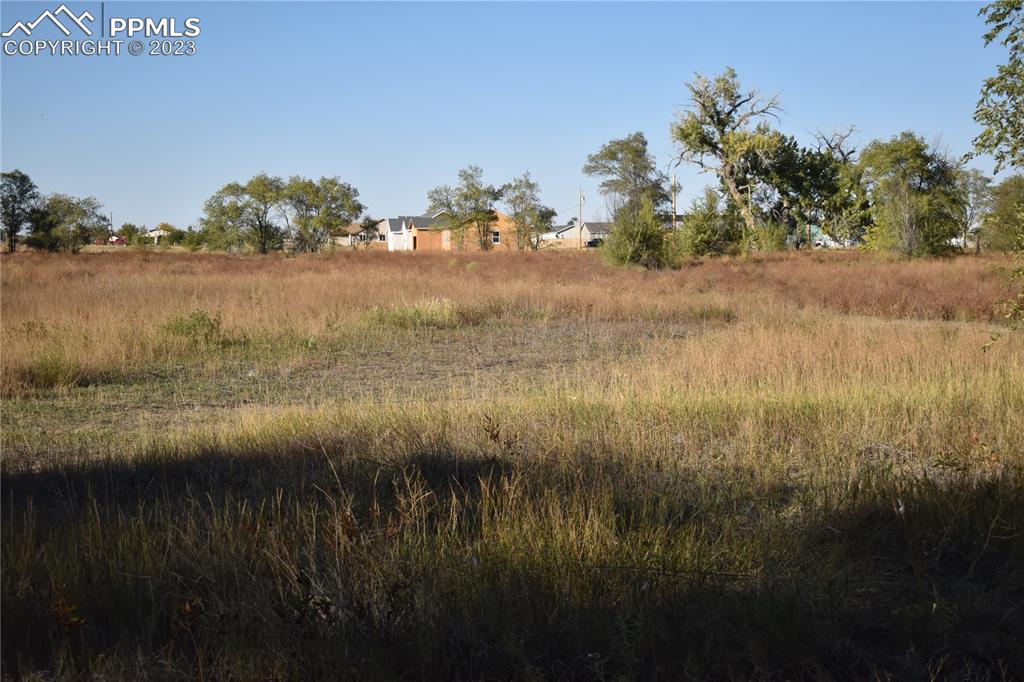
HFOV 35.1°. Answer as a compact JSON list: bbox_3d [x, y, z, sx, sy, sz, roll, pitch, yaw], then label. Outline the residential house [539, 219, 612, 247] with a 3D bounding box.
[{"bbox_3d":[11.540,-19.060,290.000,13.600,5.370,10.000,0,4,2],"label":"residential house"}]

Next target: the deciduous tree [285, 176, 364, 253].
[{"bbox_3d":[-20.250,-13.630,175.000,8.640,8.260,8.210,0,4,0],"label":"deciduous tree"}]

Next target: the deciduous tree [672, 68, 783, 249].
[{"bbox_3d":[21.940,-18.430,165.000,11.200,18.630,10.640,0,4,0],"label":"deciduous tree"}]

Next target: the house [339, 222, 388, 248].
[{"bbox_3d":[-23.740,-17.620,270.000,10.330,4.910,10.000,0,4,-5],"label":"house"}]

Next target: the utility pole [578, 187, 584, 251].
[{"bbox_3d":[10.720,-18.930,250.000,0.500,9.800,0.500,0,4,0],"label":"utility pole"}]

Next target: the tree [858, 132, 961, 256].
[{"bbox_3d":[35.070,-12.880,143.000,9.000,11.030,8.550,0,4,0],"label":"tree"}]

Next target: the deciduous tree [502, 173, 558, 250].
[{"bbox_3d":[2.000,-14.730,185.000,6.160,9.020,6.160,0,4,0],"label":"deciduous tree"}]

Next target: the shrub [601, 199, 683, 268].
[{"bbox_3d":[7.410,-6.100,92.000,4.540,3.970,4.310,0,4,0],"label":"shrub"}]

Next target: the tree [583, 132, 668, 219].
[{"bbox_3d":[9.660,-12.600,138.000,7.320,10.300,6.960,0,4,0],"label":"tree"}]

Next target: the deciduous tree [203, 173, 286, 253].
[{"bbox_3d":[-28.880,-13.850,175.000,9.070,8.690,8.620,0,4,0],"label":"deciduous tree"}]

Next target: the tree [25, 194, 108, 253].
[{"bbox_3d":[-48.100,-12.660,175.000,9.070,6.320,8.160,0,4,0],"label":"tree"}]

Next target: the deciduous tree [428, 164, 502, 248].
[{"bbox_3d":[-5.420,-15.180,185.000,8.680,9.930,8.240,0,4,0],"label":"deciduous tree"}]

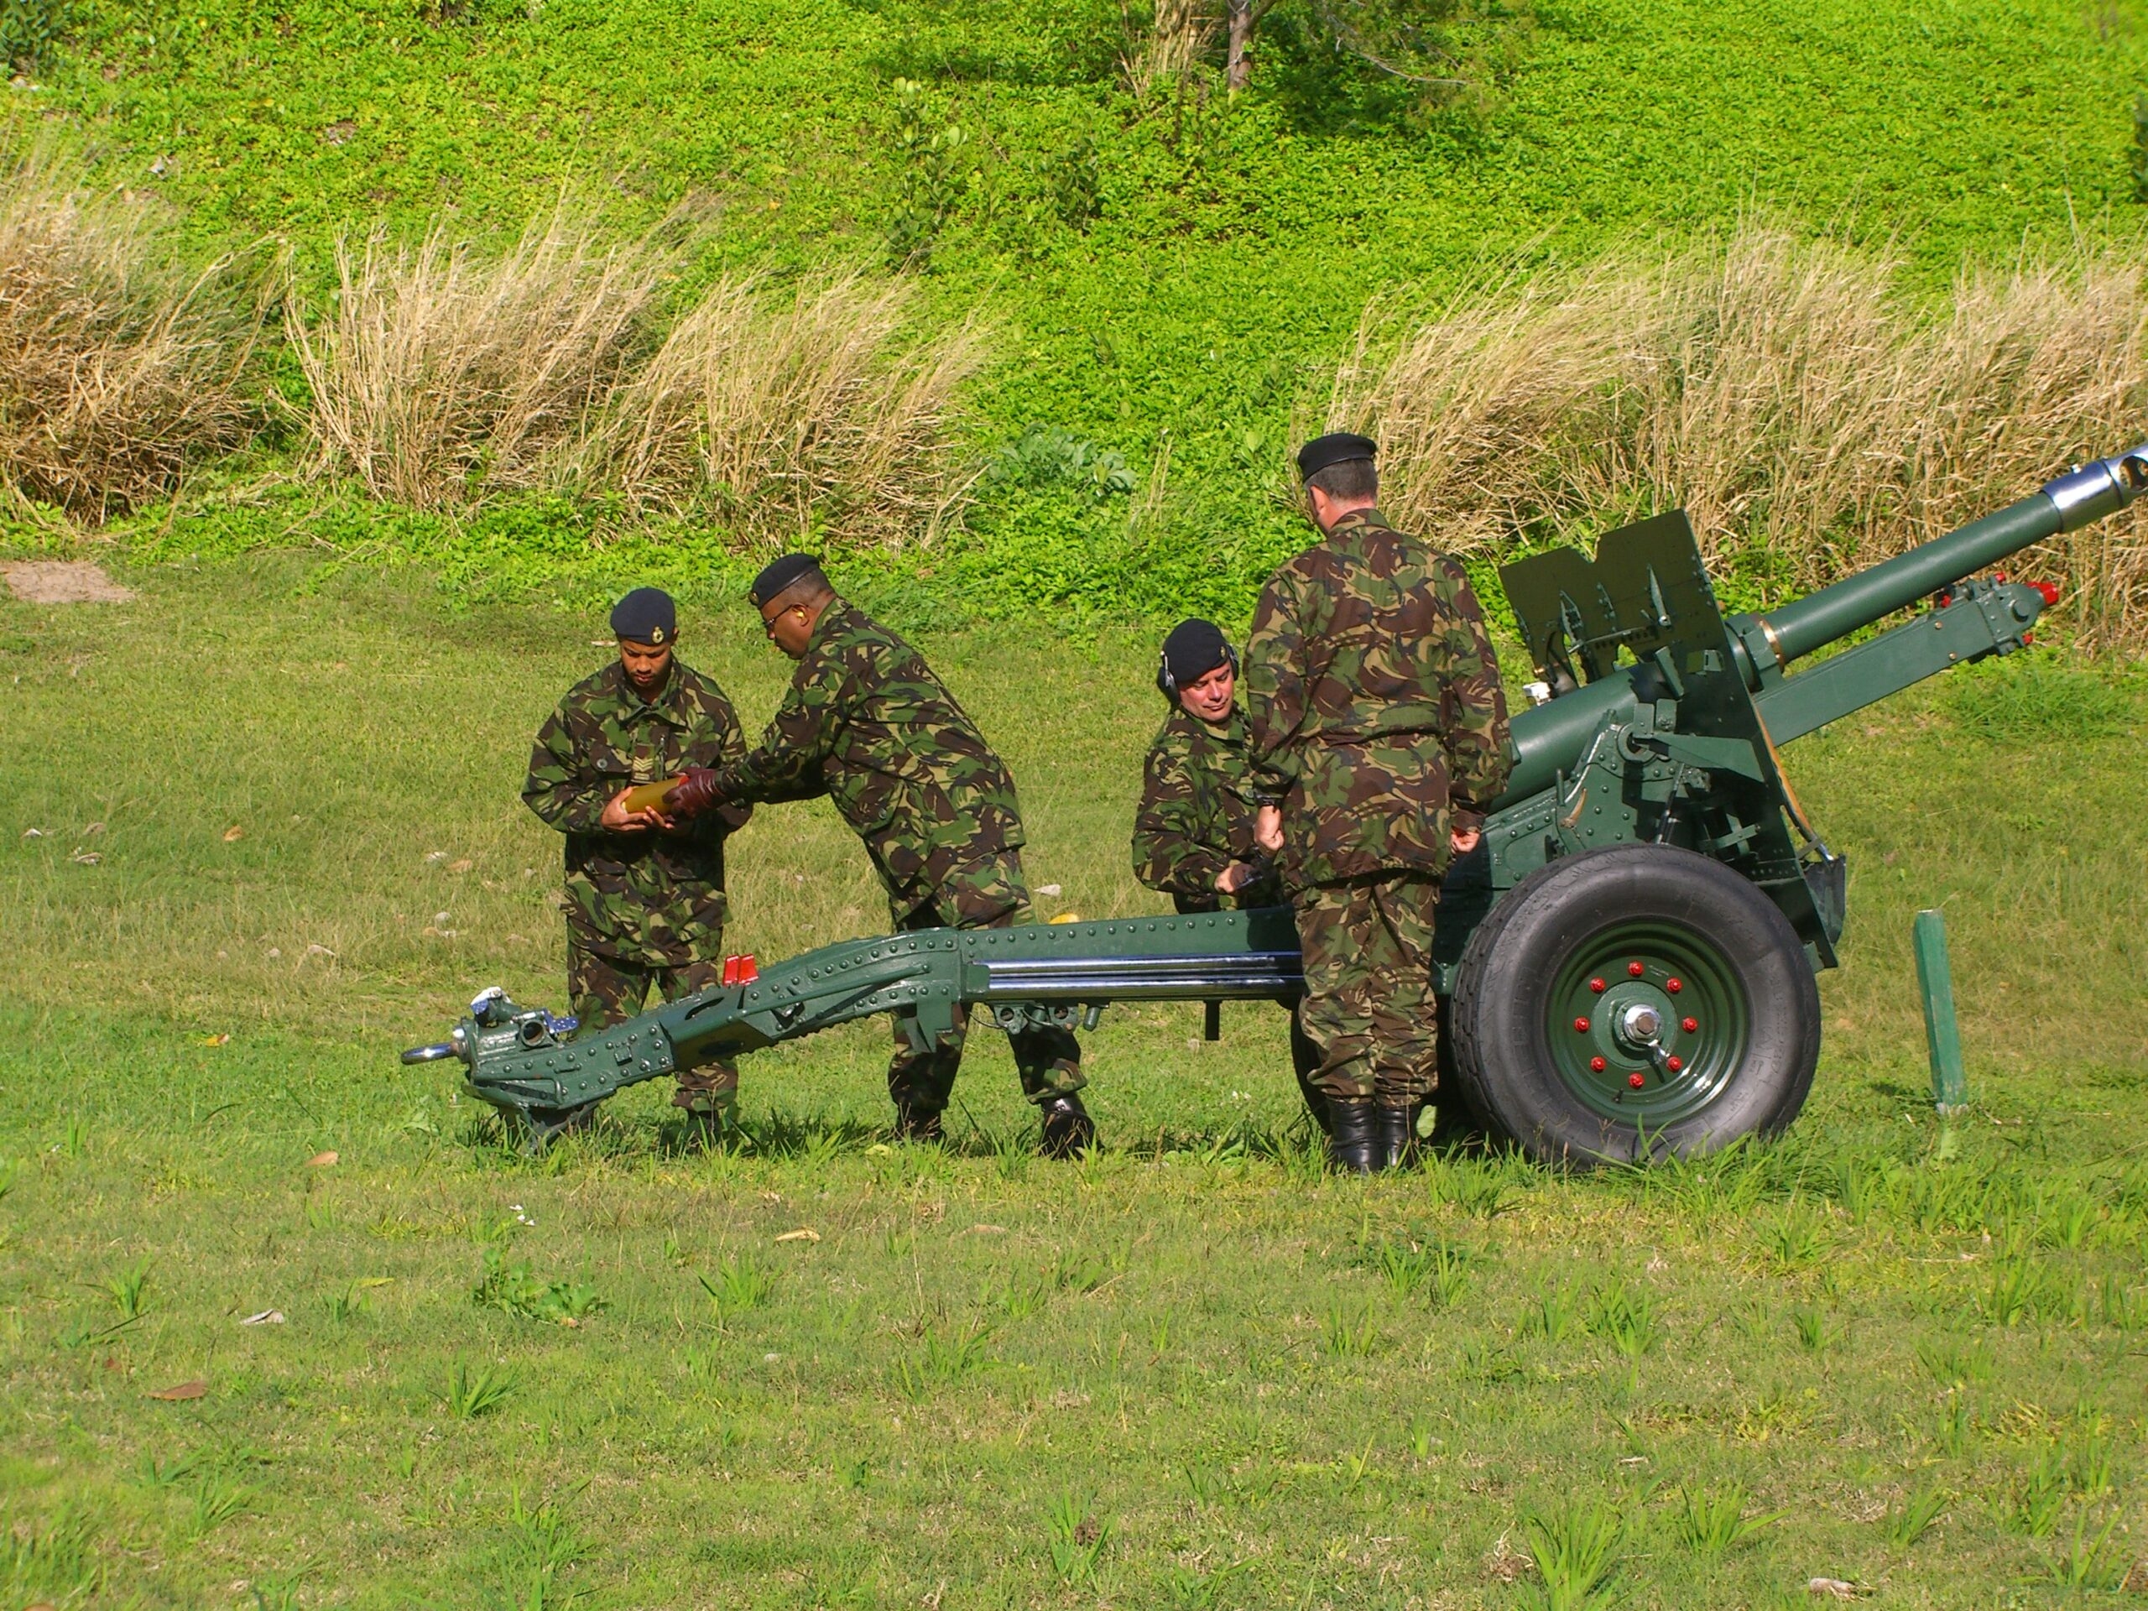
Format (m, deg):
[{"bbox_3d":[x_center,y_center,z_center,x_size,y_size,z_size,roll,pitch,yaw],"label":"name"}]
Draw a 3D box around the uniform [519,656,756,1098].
[{"bbox_3d":[-1.254,0.226,20.300,0.650,1.290,0.430,0,2,-10],"label":"uniform"}]

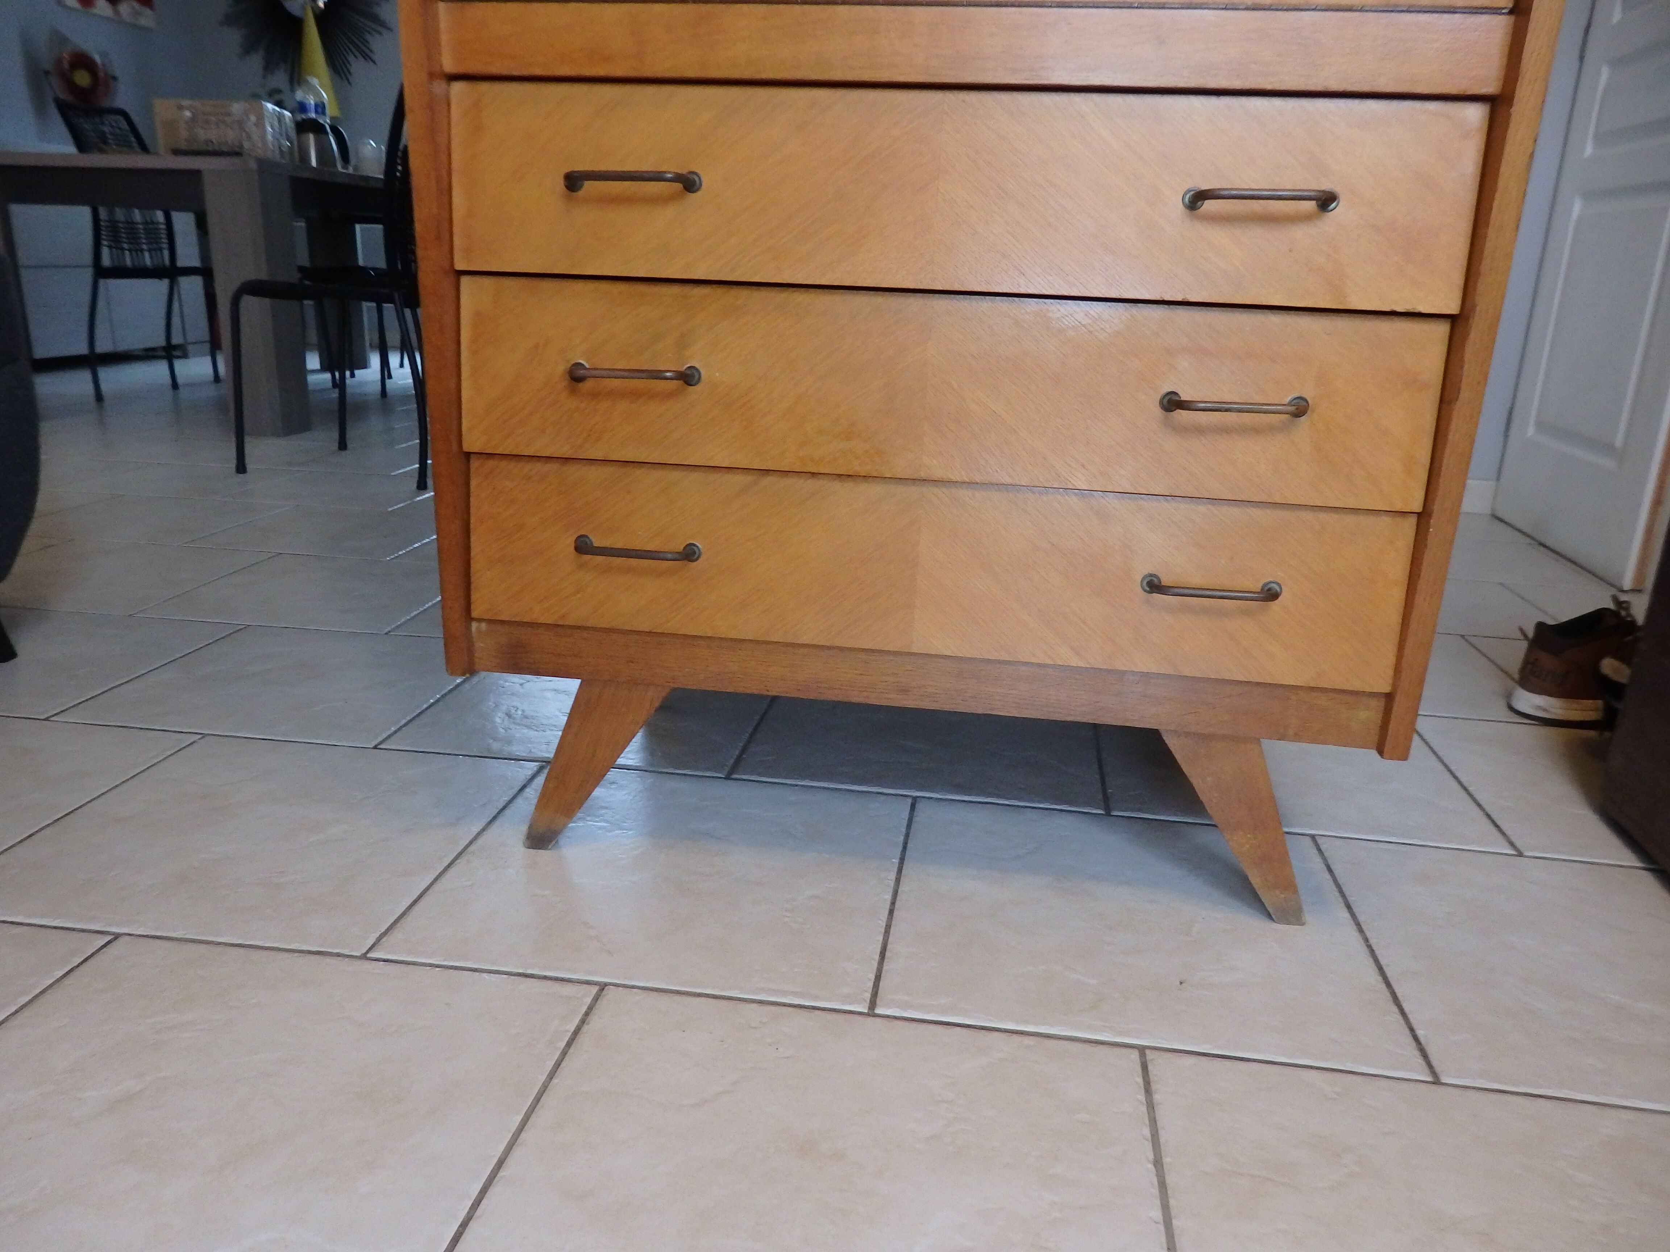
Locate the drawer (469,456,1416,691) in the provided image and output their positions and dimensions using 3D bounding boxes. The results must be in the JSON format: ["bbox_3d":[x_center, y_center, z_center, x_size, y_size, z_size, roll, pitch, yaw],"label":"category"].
[{"bbox_3d":[0.090,-0.091,1.168,0.791,0.150,0.320,4,17,7],"label":"drawer"}]

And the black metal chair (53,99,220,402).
[{"bbox_3d":[-2.252,-1.265,4.147,0.550,0.950,0.450,4,17,7],"label":"black metal chair"}]

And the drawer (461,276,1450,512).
[{"bbox_3d":[0.095,-0.235,1.124,0.791,0.150,0.320,4,17,7],"label":"drawer"}]

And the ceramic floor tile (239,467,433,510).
[{"bbox_3d":[-1.131,-0.310,2.792,0.403,0.012,0.396,4,17,7],"label":"ceramic floor tile"}]

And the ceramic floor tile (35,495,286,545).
[{"bbox_3d":[-1.389,-0.212,2.443,0.403,0.012,0.396,4,17,7],"label":"ceramic floor tile"}]

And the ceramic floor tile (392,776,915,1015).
[{"bbox_3d":[-0.147,0.231,1.129,0.403,0.012,0.396,4,17,7],"label":"ceramic floor tile"}]

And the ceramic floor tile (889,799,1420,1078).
[{"bbox_3d":[0.258,0.261,1.076,0.403,0.012,0.396,4,17,7],"label":"ceramic floor tile"}]

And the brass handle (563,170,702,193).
[{"bbox_3d":[-0.164,-0.353,0.956,0.113,0.017,0.025,4,12,7],"label":"brass handle"}]

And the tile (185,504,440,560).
[{"bbox_3d":[-0.984,-0.182,2.389,0.403,0.012,0.396,4,17,7],"label":"tile"}]

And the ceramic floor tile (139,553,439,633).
[{"bbox_3d":[-0.836,-0.054,1.986,0.403,0.012,0.396,4,17,7],"label":"ceramic floor tile"}]

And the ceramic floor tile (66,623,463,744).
[{"bbox_3d":[-0.698,0.074,1.585,0.403,0.012,0.396,4,17,7],"label":"ceramic floor tile"}]

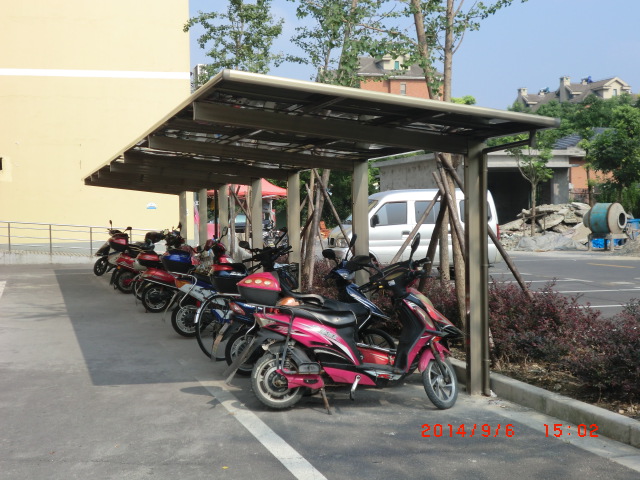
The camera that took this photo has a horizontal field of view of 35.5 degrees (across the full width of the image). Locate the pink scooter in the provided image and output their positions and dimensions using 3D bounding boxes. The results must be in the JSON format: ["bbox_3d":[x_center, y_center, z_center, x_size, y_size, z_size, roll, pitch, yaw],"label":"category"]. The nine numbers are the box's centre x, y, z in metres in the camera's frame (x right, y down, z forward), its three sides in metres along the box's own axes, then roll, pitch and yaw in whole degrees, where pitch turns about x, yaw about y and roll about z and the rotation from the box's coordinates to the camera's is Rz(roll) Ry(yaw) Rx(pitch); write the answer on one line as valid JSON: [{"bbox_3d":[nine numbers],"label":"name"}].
[{"bbox_3d":[0.185,0.618,7.540,1.780,1.330,0.680,-1,2,2],"label":"pink scooter"}]

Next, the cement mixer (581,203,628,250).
[{"bbox_3d":[10.094,-0.487,35.300,1.500,1.680,1.200,1,2,45],"label":"cement mixer"}]

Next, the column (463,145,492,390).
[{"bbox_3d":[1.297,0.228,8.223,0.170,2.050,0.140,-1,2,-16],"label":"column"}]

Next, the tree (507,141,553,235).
[{"bbox_3d":[7.759,-1.738,36.800,1.650,3.600,1.600,0,2,12],"label":"tree"}]

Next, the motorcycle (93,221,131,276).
[{"bbox_3d":[-4.659,0.219,24.100,1.700,1.320,0.680,-1,2,-15],"label":"motorcycle"}]

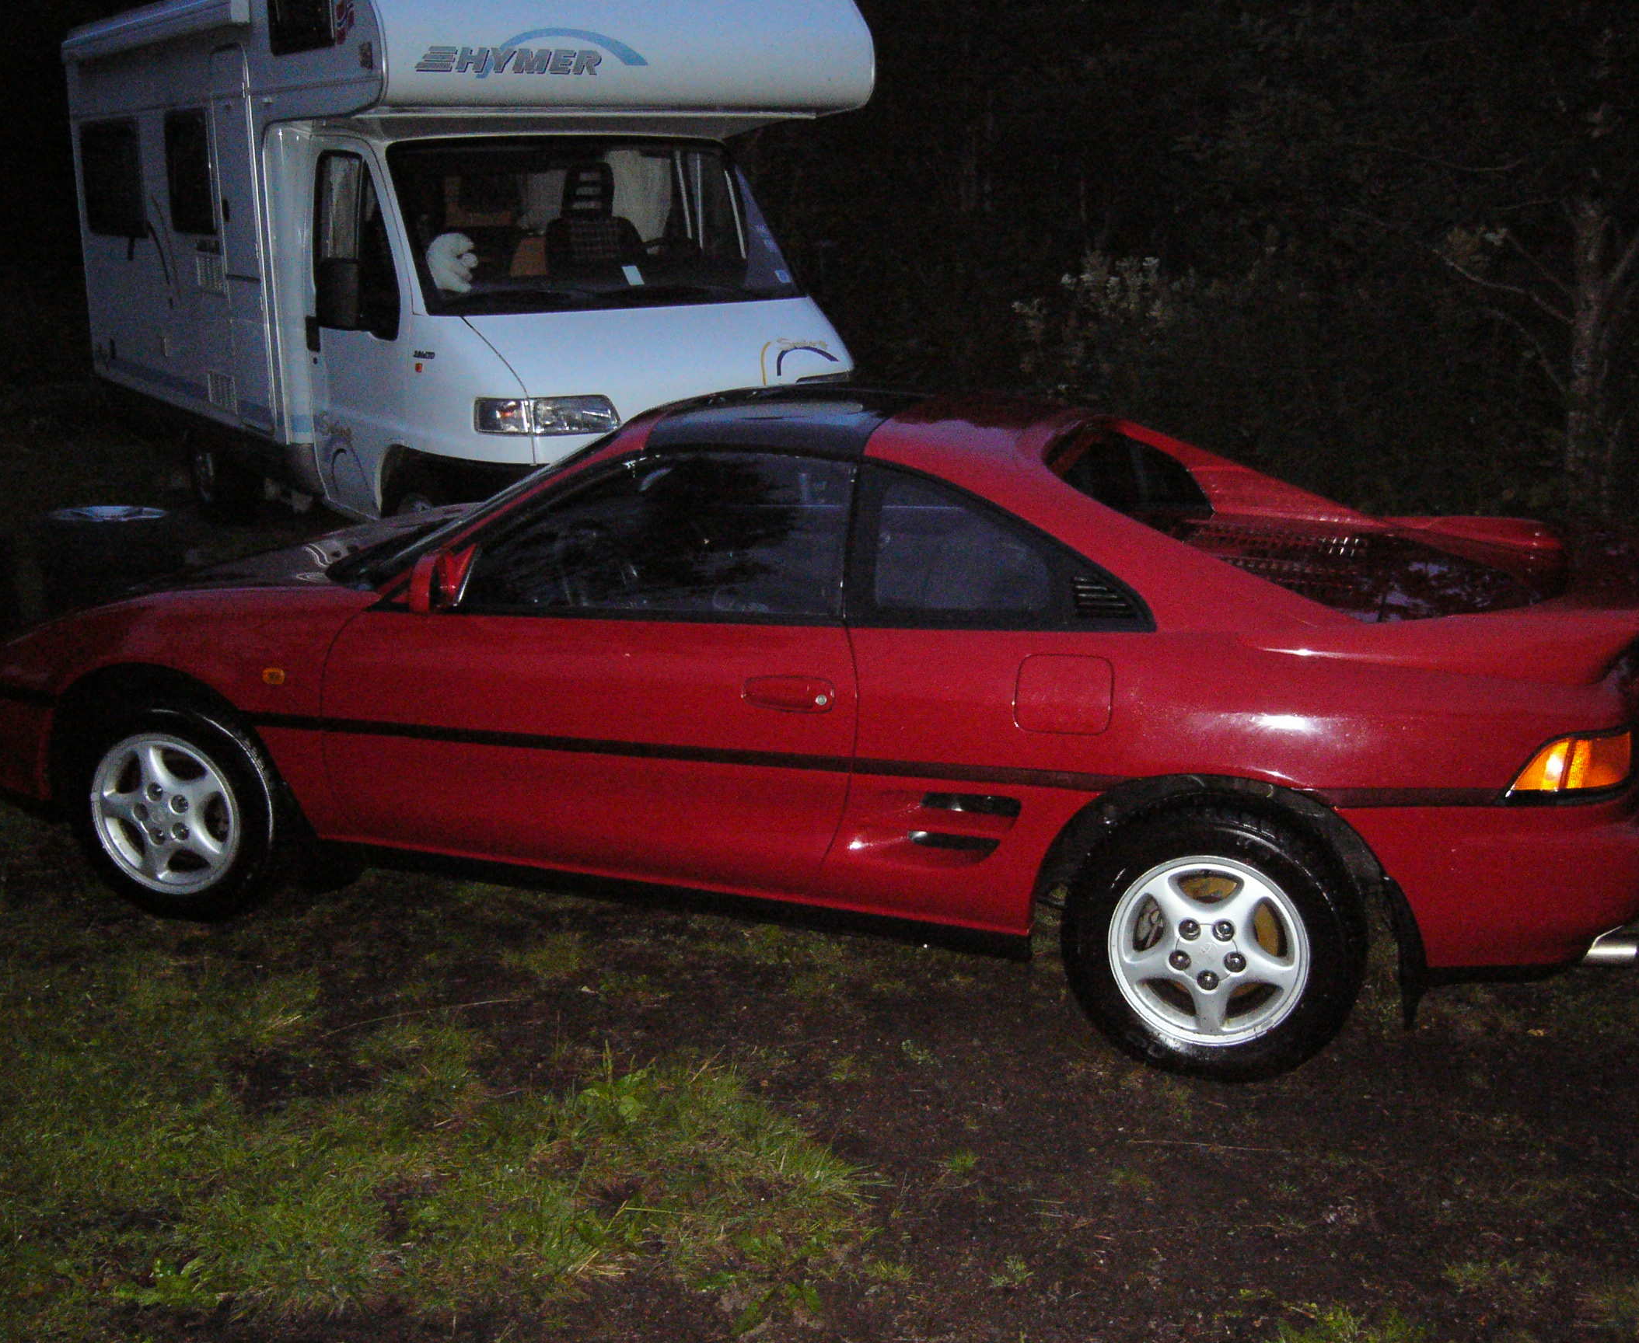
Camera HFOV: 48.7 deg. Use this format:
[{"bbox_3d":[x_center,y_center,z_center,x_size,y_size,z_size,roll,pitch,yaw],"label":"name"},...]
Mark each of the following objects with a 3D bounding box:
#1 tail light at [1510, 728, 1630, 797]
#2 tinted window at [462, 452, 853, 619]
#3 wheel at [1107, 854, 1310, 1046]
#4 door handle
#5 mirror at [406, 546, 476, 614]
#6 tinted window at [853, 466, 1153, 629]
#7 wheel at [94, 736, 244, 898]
[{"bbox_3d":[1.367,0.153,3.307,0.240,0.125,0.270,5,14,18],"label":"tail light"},{"bbox_3d":[-0.330,-0.274,3.826,0.855,0.385,0.080,5,-6,18],"label":"tinted window"},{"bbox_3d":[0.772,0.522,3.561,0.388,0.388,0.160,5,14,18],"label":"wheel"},{"bbox_3d":[-0.058,0.046,3.662,0.200,0.078,0.045,5,14,18],"label":"door handle"},{"bbox_3d":[-0.801,-0.194,3.834,0.118,0.138,0.180,5,14,18],"label":"mirror"},{"bbox_3d":[0.356,-0.228,3.603,0.625,0.343,0.080,5,-6,18],"label":"tinted window"},{"bbox_3d":[-1.509,0.316,4.303,0.388,0.388,0.160,4,14,13],"label":"wheel"}]

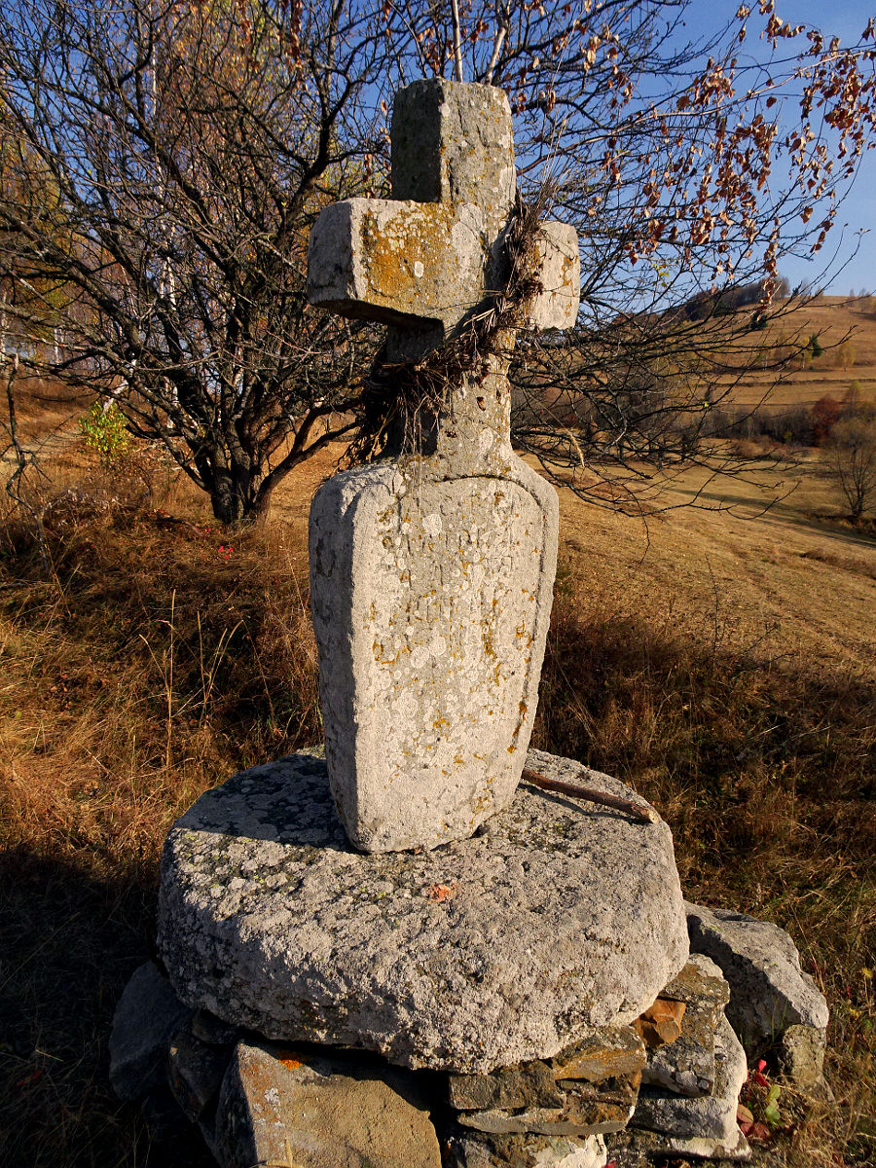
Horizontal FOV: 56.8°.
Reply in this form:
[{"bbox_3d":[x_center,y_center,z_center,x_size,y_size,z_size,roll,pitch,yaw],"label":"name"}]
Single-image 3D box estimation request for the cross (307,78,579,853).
[{"bbox_3d":[0.014,-0.204,1.700,0.490,1.470,0.219,-4,10,-28],"label":"cross"}]

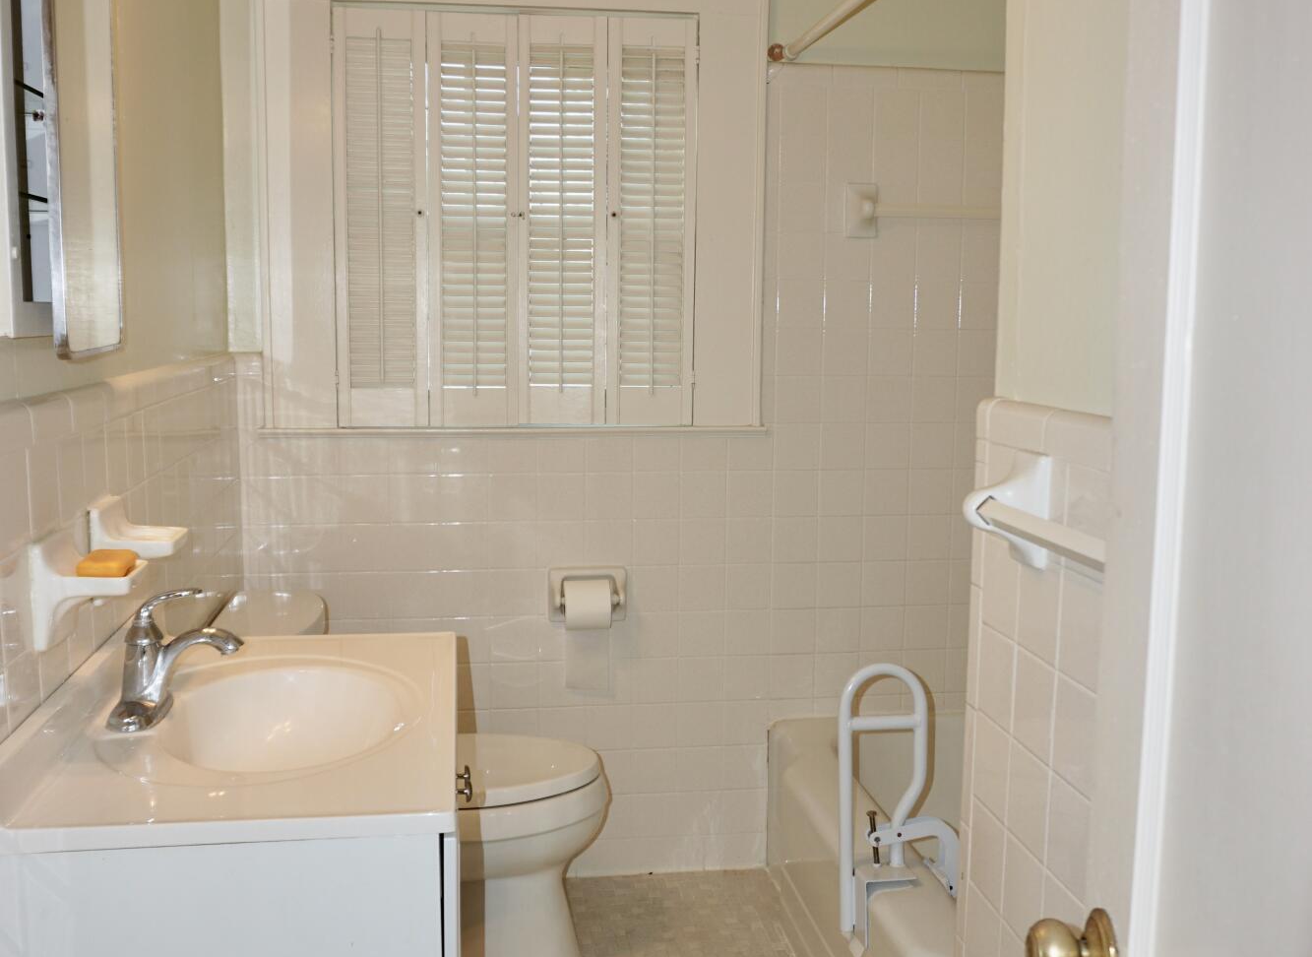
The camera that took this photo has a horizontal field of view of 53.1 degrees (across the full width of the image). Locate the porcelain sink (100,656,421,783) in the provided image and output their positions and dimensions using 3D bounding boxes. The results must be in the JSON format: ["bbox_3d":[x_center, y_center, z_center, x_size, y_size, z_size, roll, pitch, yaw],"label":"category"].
[{"bbox_3d":[-0.514,0.384,1.788,0.390,0.150,0.550,-1,8,-8],"label":"porcelain sink"}]

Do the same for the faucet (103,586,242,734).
[{"bbox_3d":[-0.632,0.230,1.737,0.172,0.173,0.140,-1,8,-8],"label":"faucet"}]

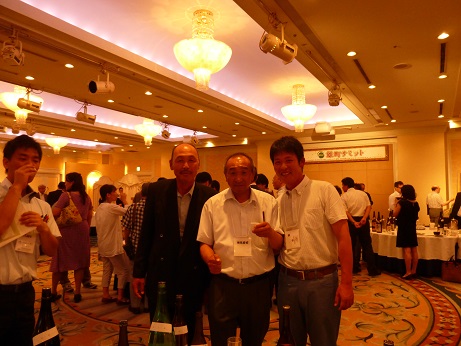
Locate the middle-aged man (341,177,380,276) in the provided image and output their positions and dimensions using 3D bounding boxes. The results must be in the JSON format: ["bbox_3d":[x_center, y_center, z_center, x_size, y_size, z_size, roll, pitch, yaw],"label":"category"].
[{"bbox_3d":[2.299,0.929,5.856,0.520,1.690,0.420,0,-3,8],"label":"middle-aged man"}]

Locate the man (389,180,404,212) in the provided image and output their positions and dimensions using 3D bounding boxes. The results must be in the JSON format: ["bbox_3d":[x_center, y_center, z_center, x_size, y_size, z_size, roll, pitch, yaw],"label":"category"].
[{"bbox_3d":[3.683,1.071,7.300,0.400,1.720,0.480,-1,-4,27],"label":"man"}]

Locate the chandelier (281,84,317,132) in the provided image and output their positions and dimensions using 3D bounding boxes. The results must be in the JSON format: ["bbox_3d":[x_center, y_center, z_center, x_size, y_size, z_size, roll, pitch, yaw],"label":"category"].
[{"bbox_3d":[1.656,-1.559,8.049,0.860,1.130,0.860,-2,-4,32],"label":"chandelier"}]

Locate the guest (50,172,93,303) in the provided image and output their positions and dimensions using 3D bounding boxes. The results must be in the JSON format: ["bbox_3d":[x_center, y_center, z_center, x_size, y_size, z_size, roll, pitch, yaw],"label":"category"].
[{"bbox_3d":[-2.138,0.852,4.458,0.480,1.680,0.400,3,-5,-45],"label":"guest"}]

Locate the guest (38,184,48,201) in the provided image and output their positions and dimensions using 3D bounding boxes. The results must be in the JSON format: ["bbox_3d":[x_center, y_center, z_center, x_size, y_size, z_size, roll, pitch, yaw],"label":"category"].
[{"bbox_3d":[-5.396,1.160,9.549,0.480,1.660,0.320,3,-4,-39],"label":"guest"}]

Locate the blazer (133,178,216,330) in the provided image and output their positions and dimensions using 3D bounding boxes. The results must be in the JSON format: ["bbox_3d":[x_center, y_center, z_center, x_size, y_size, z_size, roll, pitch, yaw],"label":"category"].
[{"bbox_3d":[-0.336,0.477,2.050,0.540,0.860,0.310,2,-4,-12],"label":"blazer"}]

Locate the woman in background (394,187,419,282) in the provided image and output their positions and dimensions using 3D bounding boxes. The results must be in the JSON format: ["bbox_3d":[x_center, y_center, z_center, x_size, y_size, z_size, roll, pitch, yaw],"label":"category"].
[{"bbox_3d":[3.025,0.982,5.652,0.430,1.560,0.350,0,-3,-2],"label":"woman in background"}]

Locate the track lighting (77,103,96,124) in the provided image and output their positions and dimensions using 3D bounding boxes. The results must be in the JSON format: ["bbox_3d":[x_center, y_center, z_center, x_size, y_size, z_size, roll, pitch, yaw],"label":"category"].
[{"bbox_3d":[-3.162,-1.291,7.288,0.410,0.420,0.240,3,-4,-40],"label":"track lighting"}]

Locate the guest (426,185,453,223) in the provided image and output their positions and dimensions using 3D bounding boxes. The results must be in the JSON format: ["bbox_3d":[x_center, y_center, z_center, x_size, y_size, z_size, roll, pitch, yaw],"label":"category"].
[{"bbox_3d":[6.040,1.261,9.600,0.550,1.700,0.600,4,-5,-45],"label":"guest"}]

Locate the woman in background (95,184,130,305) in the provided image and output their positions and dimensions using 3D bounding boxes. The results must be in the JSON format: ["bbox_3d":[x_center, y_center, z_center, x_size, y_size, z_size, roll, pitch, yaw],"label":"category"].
[{"bbox_3d":[-1.517,0.904,4.300,0.460,1.530,0.440,3,-4,-30],"label":"woman in background"}]

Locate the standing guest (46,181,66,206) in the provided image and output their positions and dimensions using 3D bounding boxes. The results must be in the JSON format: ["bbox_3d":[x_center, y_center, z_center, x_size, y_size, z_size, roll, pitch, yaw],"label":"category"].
[{"bbox_3d":[-3.390,0.973,6.700,0.520,1.650,0.380,-1,-4,23],"label":"standing guest"}]

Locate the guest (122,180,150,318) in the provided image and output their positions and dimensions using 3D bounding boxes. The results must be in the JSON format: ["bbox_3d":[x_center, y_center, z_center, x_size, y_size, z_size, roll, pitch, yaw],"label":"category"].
[{"bbox_3d":[-1.062,0.872,4.020,0.500,1.570,0.400,-1,-4,23],"label":"guest"}]

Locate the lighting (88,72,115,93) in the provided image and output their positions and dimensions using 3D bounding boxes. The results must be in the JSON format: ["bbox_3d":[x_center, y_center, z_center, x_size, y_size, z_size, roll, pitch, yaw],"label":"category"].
[{"bbox_3d":[-2.232,-1.561,5.777,0.250,0.320,0.400,-2,-4,34],"label":"lighting"}]

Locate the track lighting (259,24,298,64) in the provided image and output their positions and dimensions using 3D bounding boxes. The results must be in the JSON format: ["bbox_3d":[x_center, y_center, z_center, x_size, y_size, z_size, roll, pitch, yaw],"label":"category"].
[{"bbox_3d":[0.538,-1.444,3.771,0.410,0.370,0.240,2,-4,-28],"label":"track lighting"}]

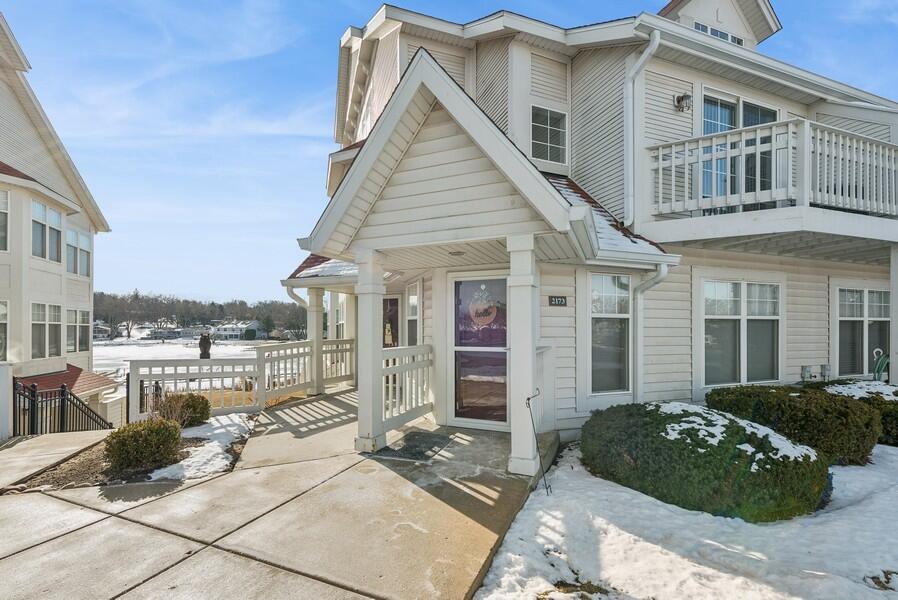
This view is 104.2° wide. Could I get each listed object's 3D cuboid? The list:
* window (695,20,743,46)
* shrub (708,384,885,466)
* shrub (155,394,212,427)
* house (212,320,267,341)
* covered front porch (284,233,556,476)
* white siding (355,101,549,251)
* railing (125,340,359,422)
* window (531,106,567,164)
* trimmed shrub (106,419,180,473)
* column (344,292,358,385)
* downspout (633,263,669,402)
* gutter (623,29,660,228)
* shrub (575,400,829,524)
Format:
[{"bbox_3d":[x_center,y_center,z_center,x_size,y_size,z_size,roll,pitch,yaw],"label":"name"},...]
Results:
[{"bbox_3d":[5.749,-5.638,7.405,1.479,0.260,0.100,1,-2,-18],"label":"window"},{"bbox_3d":[4.090,1.480,4.420,1.450,0.680,1.250,1,-3,-17],"label":"shrub"},{"bbox_3d":[-3.776,1.565,4.950,0.720,0.480,0.620,1,-2,-27],"label":"shrub"},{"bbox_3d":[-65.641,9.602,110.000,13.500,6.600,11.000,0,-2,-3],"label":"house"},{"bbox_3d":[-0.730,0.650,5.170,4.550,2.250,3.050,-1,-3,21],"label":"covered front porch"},{"bbox_3d":[-0.075,-1.244,3.392,2.011,1.331,0.100,-1,-2,21],"label":"white siding"},{"bbox_3d":[-3.100,1.405,6.419,1.021,1.200,4.006,-2,-3,40],"label":"railing"},{"bbox_3d":[1.563,-2.580,5.470,0.650,0.820,0.090,1,-3,-17],"label":"window"},{"bbox_3d":[-3.090,1.415,3.520,0.660,0.480,0.620,2,-4,-37],"label":"trimmed shrub"},{"bbox_3d":[-2.130,0.890,7.750,0.240,2.100,0.240,-1,-3,21],"label":"column"},{"bbox_3d":[2.545,0.620,4.470,0.100,2.100,0.420,1,-3,-17],"label":"downspout"},{"bbox_3d":[2.559,-2.238,4.629,0.280,2.510,0.380,1,-2,-18],"label":"gutter"},{"bbox_3d":[2.320,1.385,3.420,1.600,0.680,1.600,1,-3,-17],"label":"shrub"}]

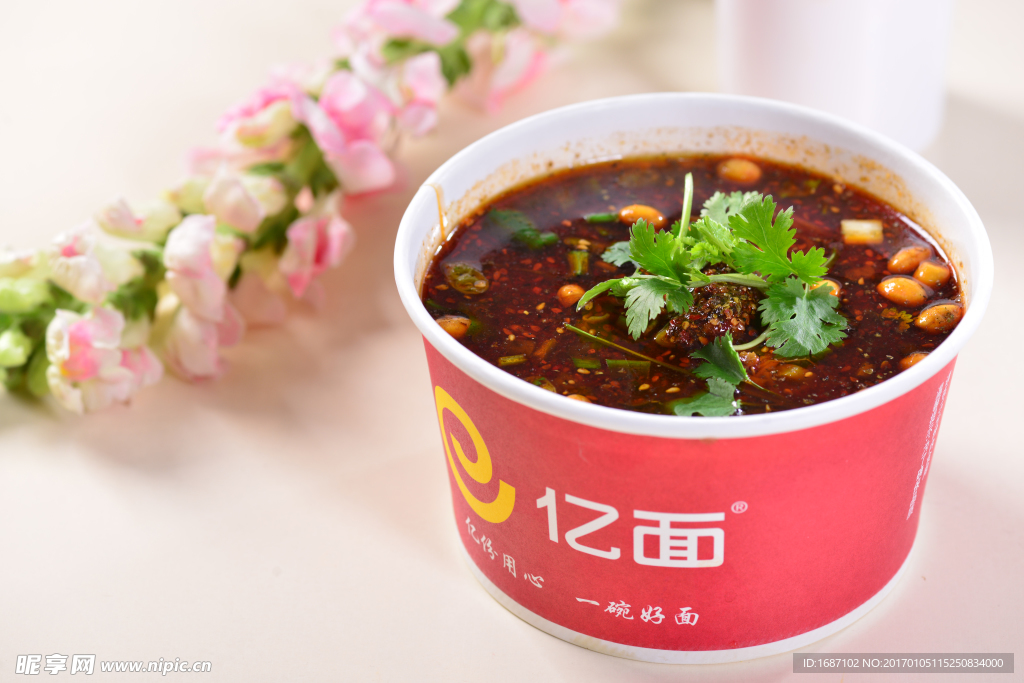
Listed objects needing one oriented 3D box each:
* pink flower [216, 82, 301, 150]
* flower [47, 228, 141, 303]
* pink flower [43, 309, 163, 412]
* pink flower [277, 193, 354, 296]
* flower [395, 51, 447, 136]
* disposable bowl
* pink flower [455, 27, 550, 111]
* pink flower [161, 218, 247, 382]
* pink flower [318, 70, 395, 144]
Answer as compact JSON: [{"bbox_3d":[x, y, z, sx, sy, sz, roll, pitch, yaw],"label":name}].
[{"bbox_3d":[-0.078,-0.070,0.923,0.026,0.017,0.017,26,44,31],"label":"pink flower"},{"bbox_3d":[-0.120,-0.022,0.859,0.027,0.018,0.018,12,38,16],"label":"flower"},{"bbox_3d":[-0.116,0.005,0.846,0.033,0.025,0.025,-1,37,0],"label":"pink flower"},{"bbox_3d":[-0.058,-0.028,0.886,0.023,0.025,0.025,-27,44,-31],"label":"pink flower"},{"bbox_3d":[-0.029,-0.079,0.947,0.019,0.023,0.016,30,47,35],"label":"flower"},{"bbox_3d":[0.047,0.011,0.794,0.155,0.086,0.155,0,37,0],"label":"disposable bowl"},{"bbox_3d":[-0.003,-0.088,0.966,0.023,0.023,0.030,26,44,31],"label":"pink flower"},{"bbox_3d":[-0.089,-0.013,0.863,0.025,0.043,0.025,-23,42,-27],"label":"pink flower"},{"bbox_3d":[-0.048,-0.072,0.919,0.023,0.019,0.019,-20,41,-24],"label":"pink flower"}]

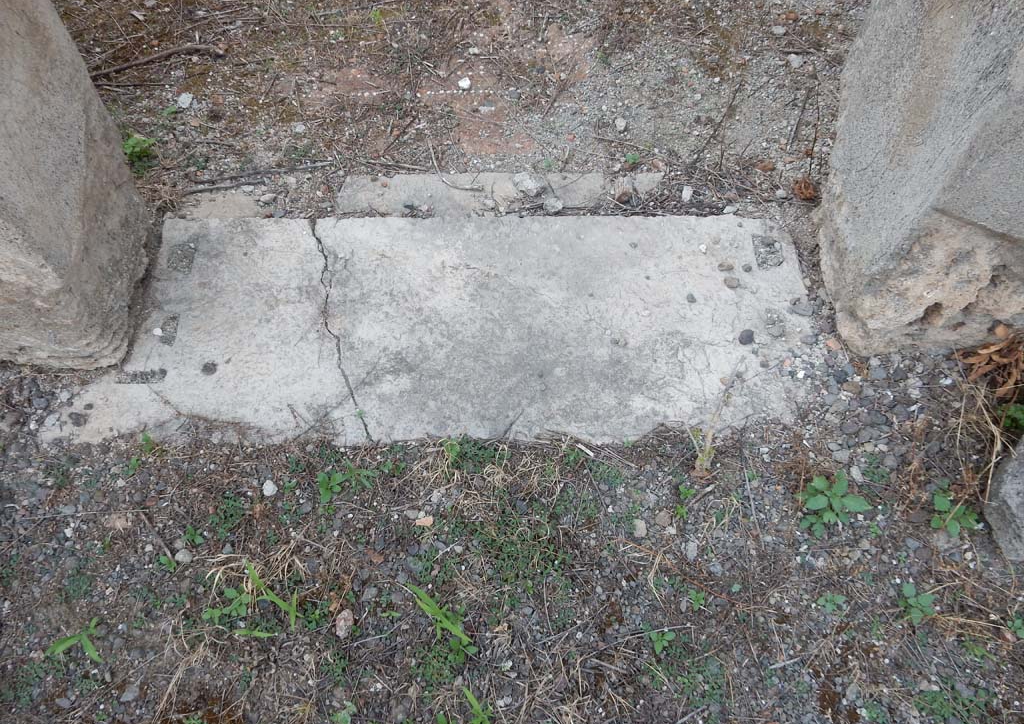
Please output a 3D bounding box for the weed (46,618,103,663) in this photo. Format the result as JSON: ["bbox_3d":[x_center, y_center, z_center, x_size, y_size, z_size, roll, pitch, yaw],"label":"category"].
[{"bbox_3d":[-0.828,0.527,1.400,0.093,0.050,0.078,0,56,0],"label":"weed"}]

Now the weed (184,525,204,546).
[{"bbox_3d":[-0.655,0.358,1.526,0.035,0.030,0.045,0,56,0],"label":"weed"}]

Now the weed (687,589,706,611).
[{"bbox_3d":[0.362,0.466,1.452,0.037,0.030,0.041,0,56,0],"label":"weed"}]

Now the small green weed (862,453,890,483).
[{"bbox_3d":[0.793,0.234,1.609,0.052,0.030,0.069,0,56,0],"label":"small green weed"}]

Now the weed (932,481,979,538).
[{"bbox_3d":[0.920,0.306,1.540,0.073,0.065,0.123,0,56,0],"label":"weed"}]

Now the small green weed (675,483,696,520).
[{"bbox_3d":[0.367,0.292,1.564,0.042,0.040,0.078,0,56,0],"label":"small green weed"}]

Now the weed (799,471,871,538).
[{"bbox_3d":[0.671,0.295,1.541,0.134,0.075,0.145,0,56,0],"label":"weed"}]

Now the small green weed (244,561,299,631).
[{"bbox_3d":[-0.467,0.453,1.438,0.094,0.070,0.131,0,56,0],"label":"small green weed"}]

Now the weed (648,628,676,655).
[{"bbox_3d":[0.286,0.531,1.406,0.051,0.035,0.046,0,56,0],"label":"weed"}]

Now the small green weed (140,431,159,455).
[{"bbox_3d":[-0.801,0.178,1.635,0.025,0.050,0.049,0,56,0],"label":"small green weed"}]

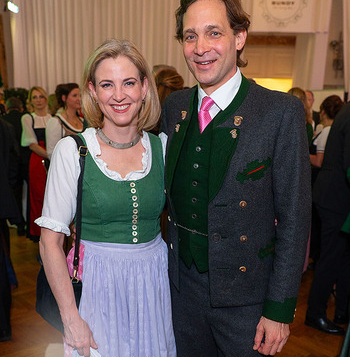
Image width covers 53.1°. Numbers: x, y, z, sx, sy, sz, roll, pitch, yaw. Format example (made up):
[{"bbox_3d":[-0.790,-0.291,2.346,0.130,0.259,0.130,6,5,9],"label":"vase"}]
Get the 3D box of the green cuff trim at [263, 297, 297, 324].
[{"bbox_3d":[0.321,0.396,1.070,0.100,0.070,0.090,8,12,3],"label":"green cuff trim"}]

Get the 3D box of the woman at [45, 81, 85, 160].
[{"bbox_3d":[-0.895,0.021,3.145,0.380,1.690,0.500,9,15,36],"label":"woman"}]

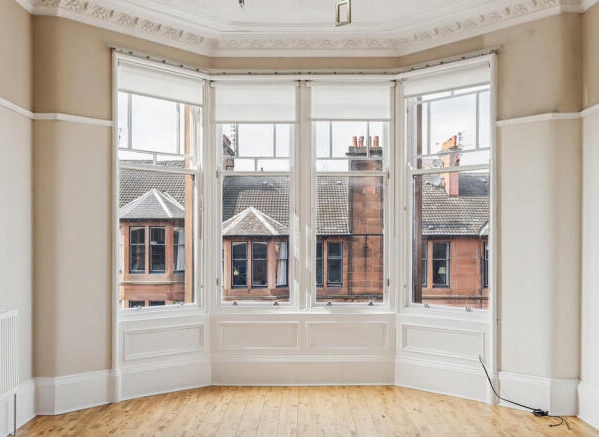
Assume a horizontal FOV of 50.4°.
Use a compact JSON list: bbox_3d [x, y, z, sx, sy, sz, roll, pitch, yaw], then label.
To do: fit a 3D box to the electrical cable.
[{"bbox_3d":[1.779,1.335,4.975,0.228,0.385,0.882,1,-1,-32],"label":"electrical cable"}]

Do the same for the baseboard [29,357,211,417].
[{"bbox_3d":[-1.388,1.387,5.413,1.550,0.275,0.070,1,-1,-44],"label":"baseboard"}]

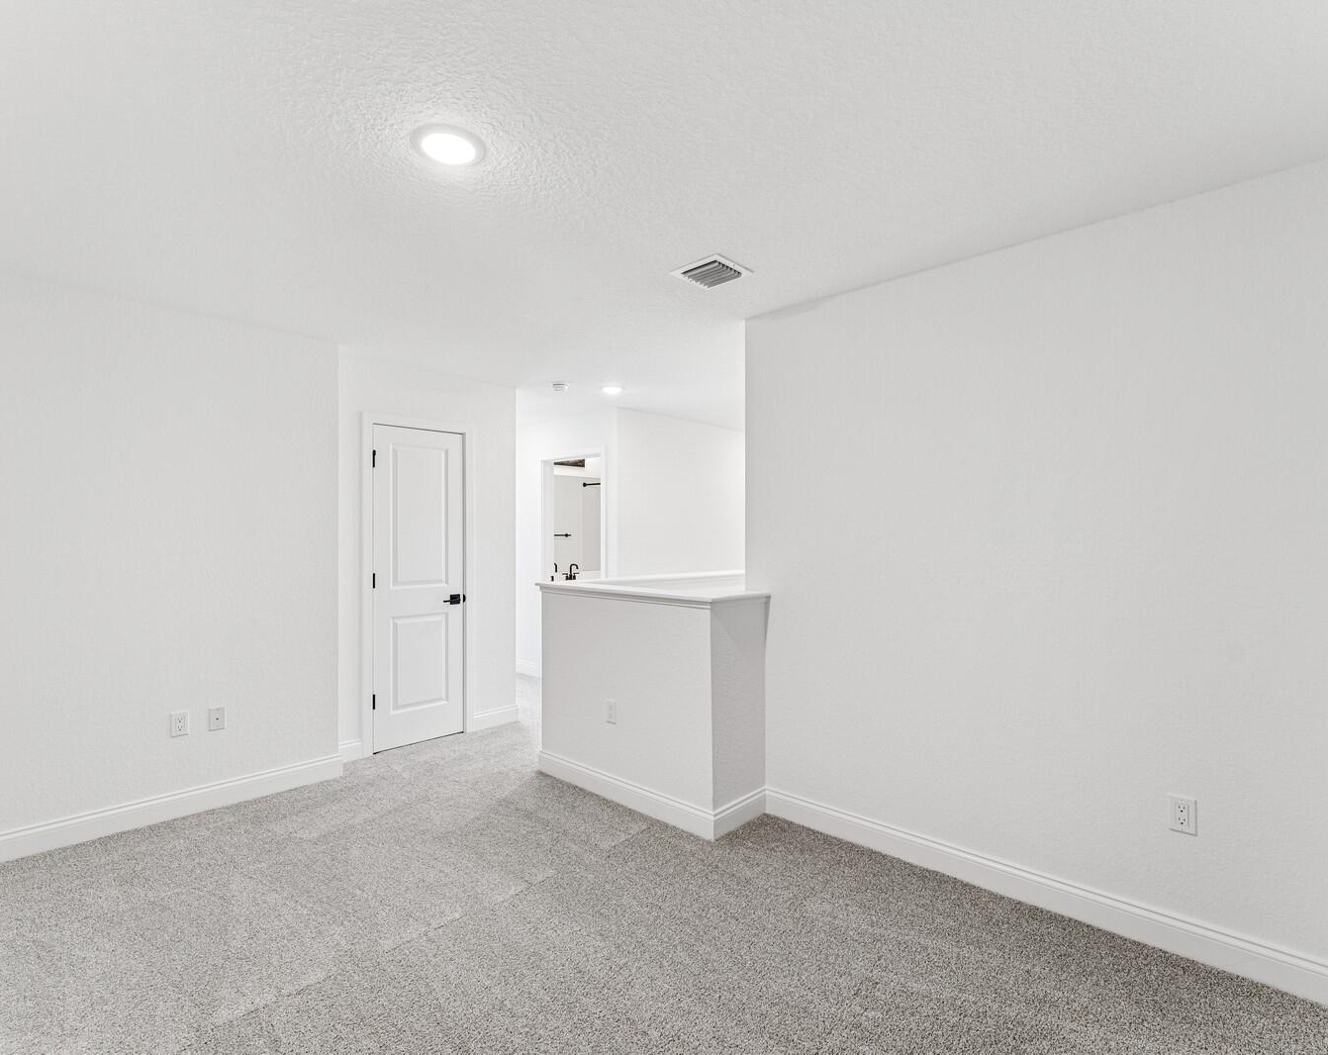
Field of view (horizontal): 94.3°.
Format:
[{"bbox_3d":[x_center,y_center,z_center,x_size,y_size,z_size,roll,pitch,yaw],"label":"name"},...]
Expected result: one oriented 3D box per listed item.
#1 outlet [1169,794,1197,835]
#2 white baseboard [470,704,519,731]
[{"bbox_3d":[1.681,0.935,1.992,0.071,0.116,0.009,-1,-1,42],"label":"outlet"},{"bbox_3d":[-1.206,1.362,4.431,0.016,0.120,0.388,-1,-1,44],"label":"white baseboard"}]

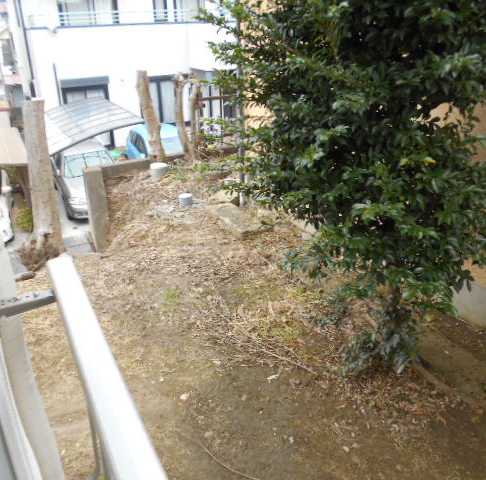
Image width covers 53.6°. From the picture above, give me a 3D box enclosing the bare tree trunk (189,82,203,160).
[{"bbox_3d":[-1.040,-2.611,10.567,0.280,1.630,0.260,0,26,-7],"label":"bare tree trunk"}]

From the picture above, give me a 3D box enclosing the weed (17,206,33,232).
[{"bbox_3d":[-5.434,-0.518,12.181,0.450,0.500,0.450,-13,29,-25],"label":"weed"}]

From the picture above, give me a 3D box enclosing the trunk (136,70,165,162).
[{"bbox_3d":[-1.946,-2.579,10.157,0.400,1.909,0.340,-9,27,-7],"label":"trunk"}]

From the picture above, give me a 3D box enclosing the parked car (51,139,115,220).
[{"bbox_3d":[-4.596,-1.969,14.042,1.700,1.470,4.350,-13,29,-25],"label":"parked car"}]

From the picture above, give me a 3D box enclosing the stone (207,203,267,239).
[{"bbox_3d":[-0.087,-0.310,7.444,0.470,0.120,1.120,-13,29,-25],"label":"stone"}]

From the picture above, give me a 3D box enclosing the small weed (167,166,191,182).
[{"bbox_3d":[-1.282,-1.339,9.637,0.450,0.200,0.360,-13,29,-25],"label":"small weed"}]

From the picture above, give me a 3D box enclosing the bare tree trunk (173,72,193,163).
[{"bbox_3d":[-1.260,-2.586,10.257,0.340,1.881,0.300,-5,26,-5],"label":"bare tree trunk"}]

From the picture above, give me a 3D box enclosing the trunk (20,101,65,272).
[{"bbox_3d":[-2.487,-0.645,5.868,0.440,2.083,0.420,-7,26,-25],"label":"trunk"}]

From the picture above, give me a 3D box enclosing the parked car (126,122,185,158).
[{"bbox_3d":[-2.714,-2.687,15.423,1.660,1.520,3.750,-13,29,-25],"label":"parked car"}]

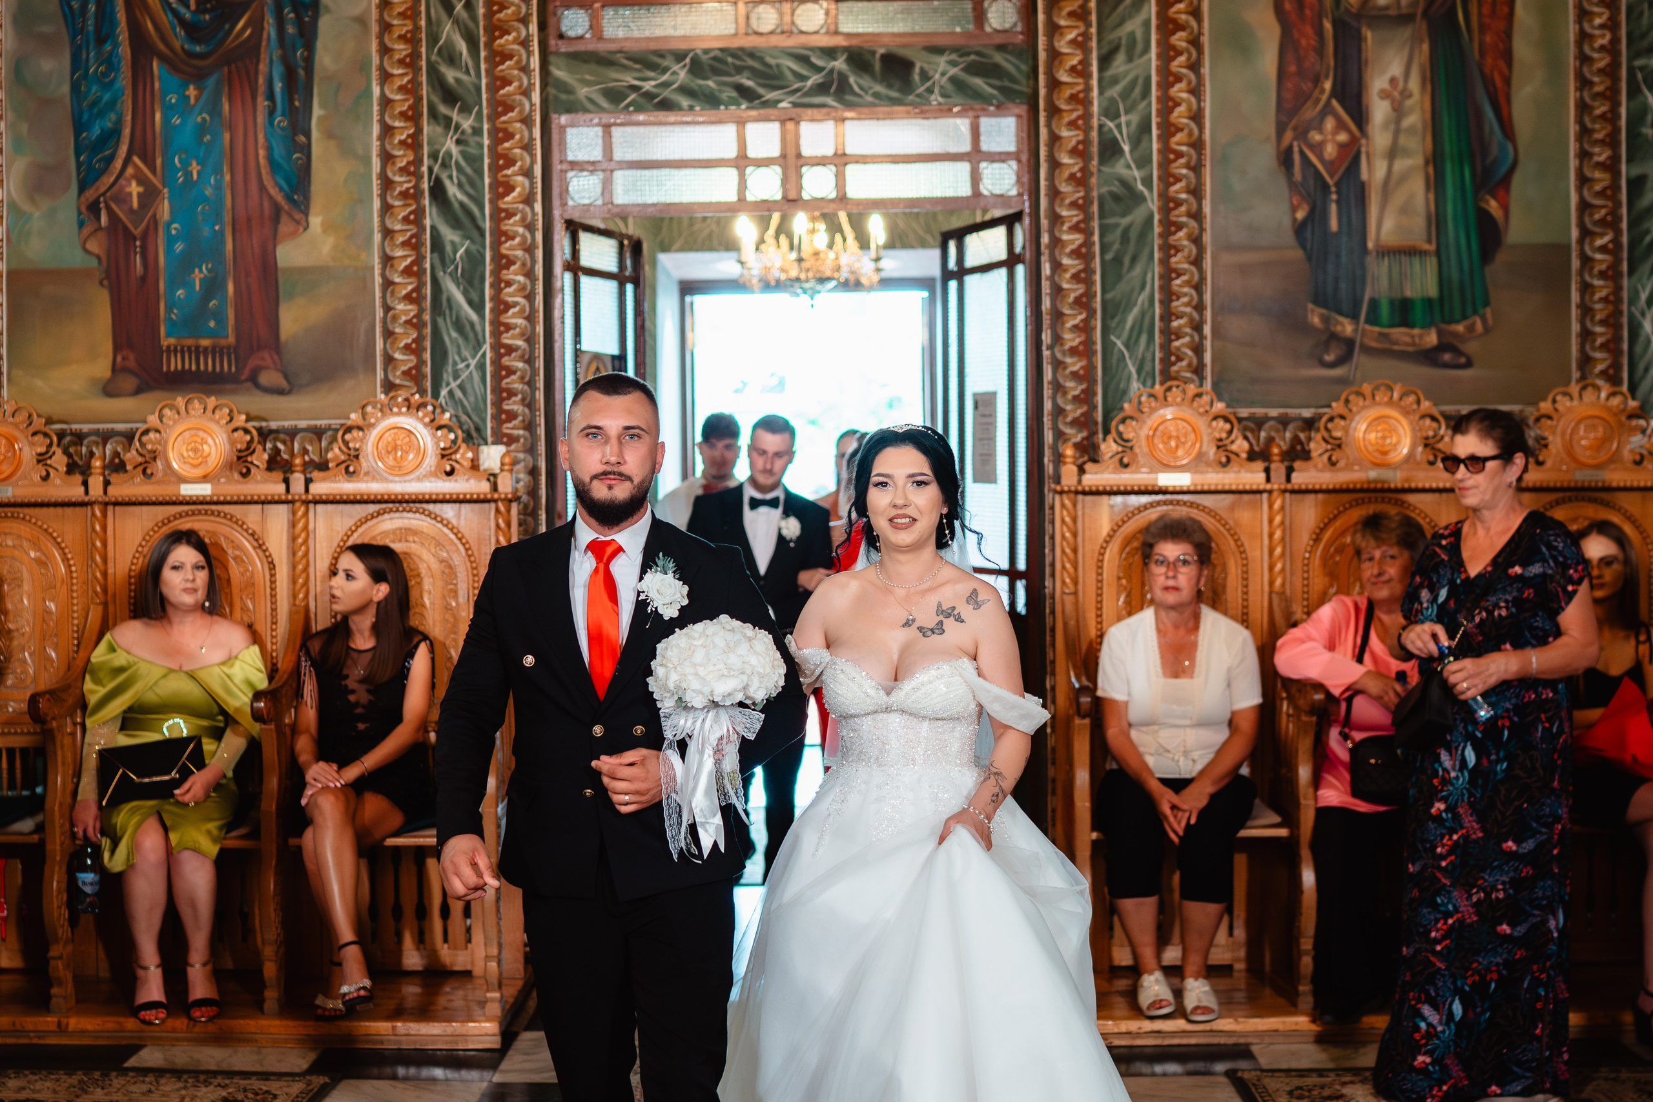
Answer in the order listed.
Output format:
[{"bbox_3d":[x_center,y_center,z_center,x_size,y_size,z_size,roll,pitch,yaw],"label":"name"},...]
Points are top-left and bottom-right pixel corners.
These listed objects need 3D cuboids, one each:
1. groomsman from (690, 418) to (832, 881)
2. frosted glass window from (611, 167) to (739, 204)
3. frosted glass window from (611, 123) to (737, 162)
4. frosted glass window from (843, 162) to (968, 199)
[{"bbox_3d":[-0.228,0.413,5.500,0.540,1.760,0.400,-1,2,-2],"label":"groomsman"},{"bbox_3d":[-0.464,-1.126,4.955,0.395,0.110,0.040,-1,2,1],"label":"frosted glass window"},{"bbox_3d":[-0.467,-1.259,4.955,0.395,0.108,0.040,-1,2,1],"label":"frosted glass window"},{"bbox_3d":[0.255,-1.141,4.945,0.395,0.110,0.040,-1,2,1],"label":"frosted glass window"}]

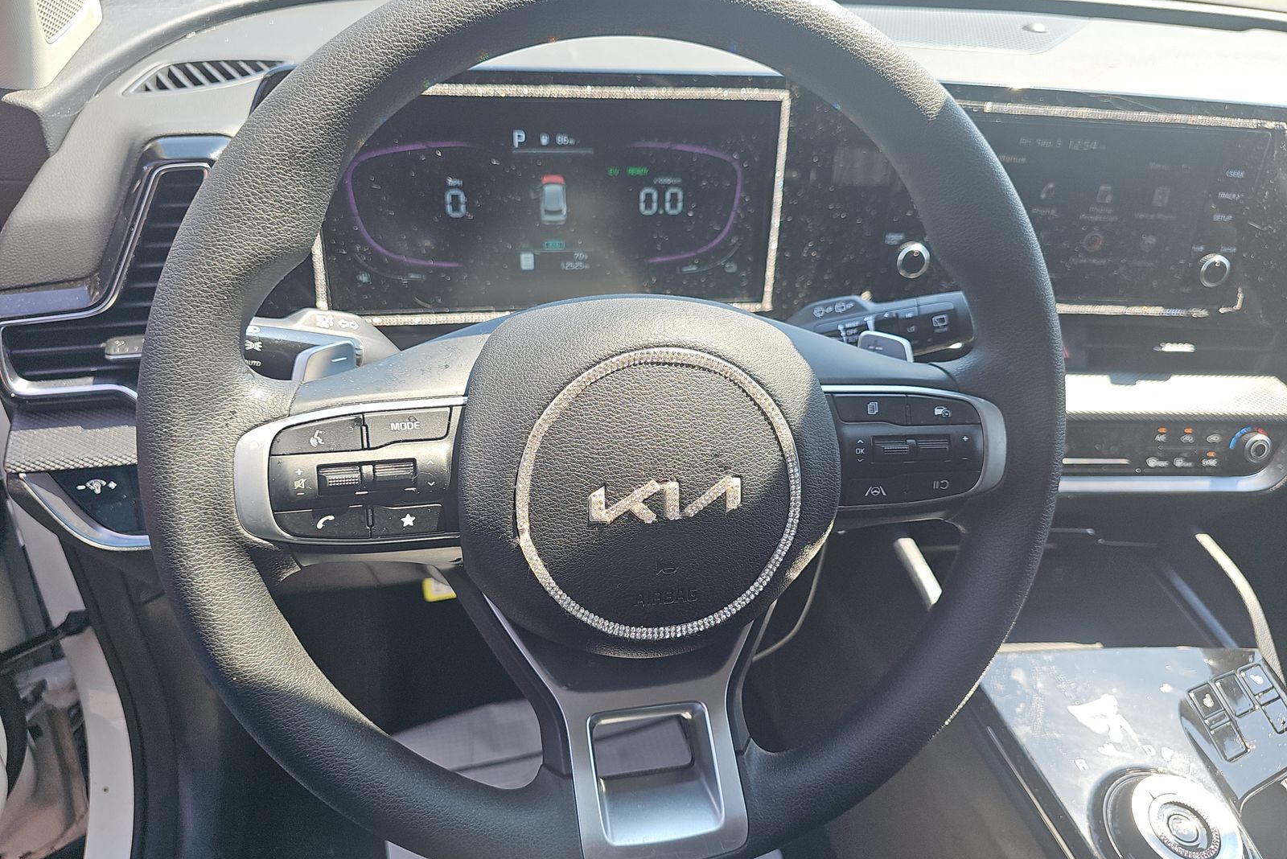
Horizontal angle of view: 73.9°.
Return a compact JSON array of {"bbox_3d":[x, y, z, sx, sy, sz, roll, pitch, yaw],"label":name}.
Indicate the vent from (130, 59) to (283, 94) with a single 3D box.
[{"bbox_3d":[-0.300,-0.245,0.597,0.112,0.018,0.047,-9,46,-7],"label":"vent"}]

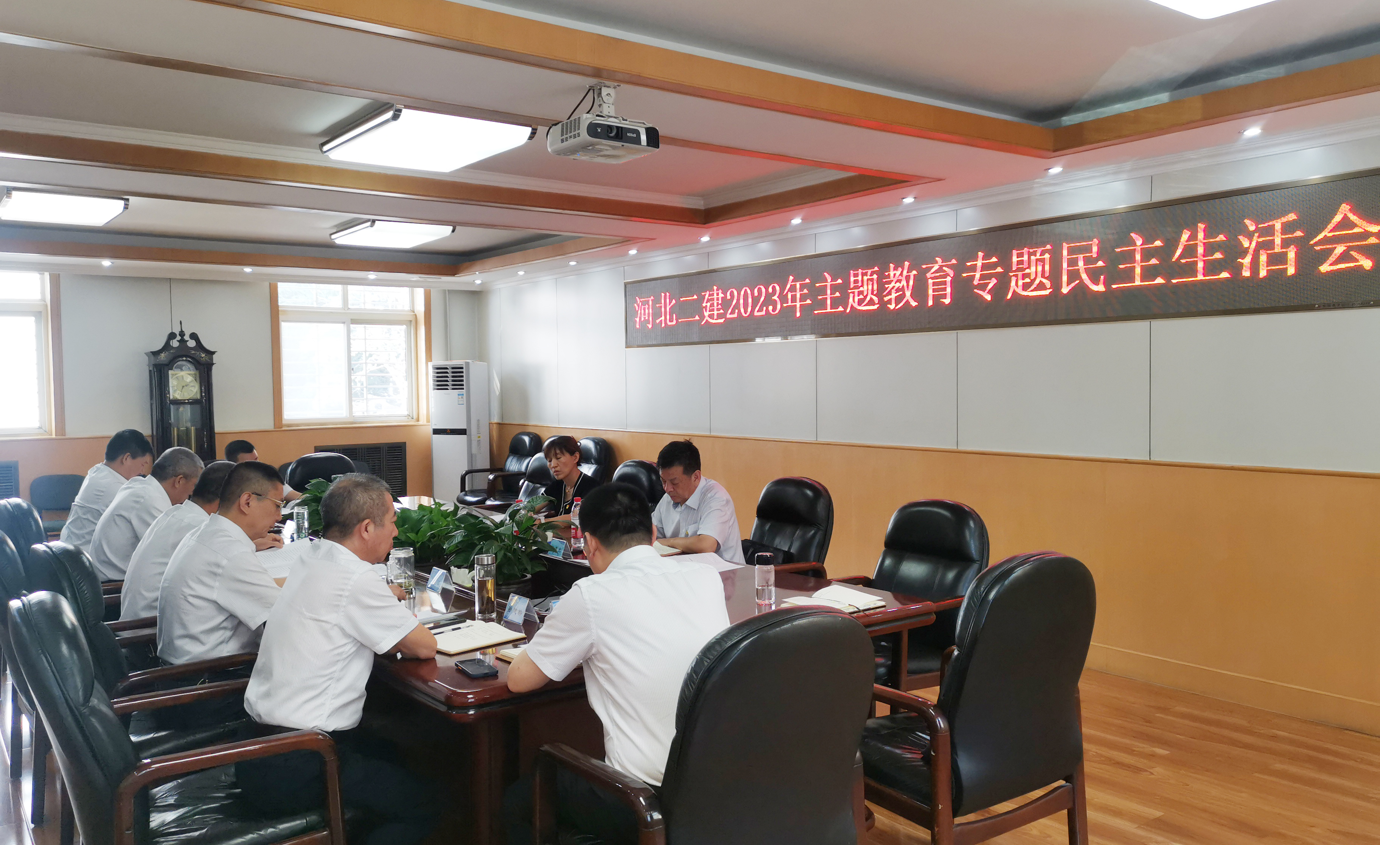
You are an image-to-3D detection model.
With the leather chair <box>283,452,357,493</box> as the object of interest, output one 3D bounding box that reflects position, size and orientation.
[{"bbox_3d":[-2.519,0.758,7.618,0.620,1.070,0.700,-2,3,-36],"label":"leather chair"}]

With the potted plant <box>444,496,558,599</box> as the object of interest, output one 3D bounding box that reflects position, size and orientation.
[{"bbox_3d":[-0.777,0.597,4.497,0.480,0.560,0.480,-2,3,-36],"label":"potted plant"}]

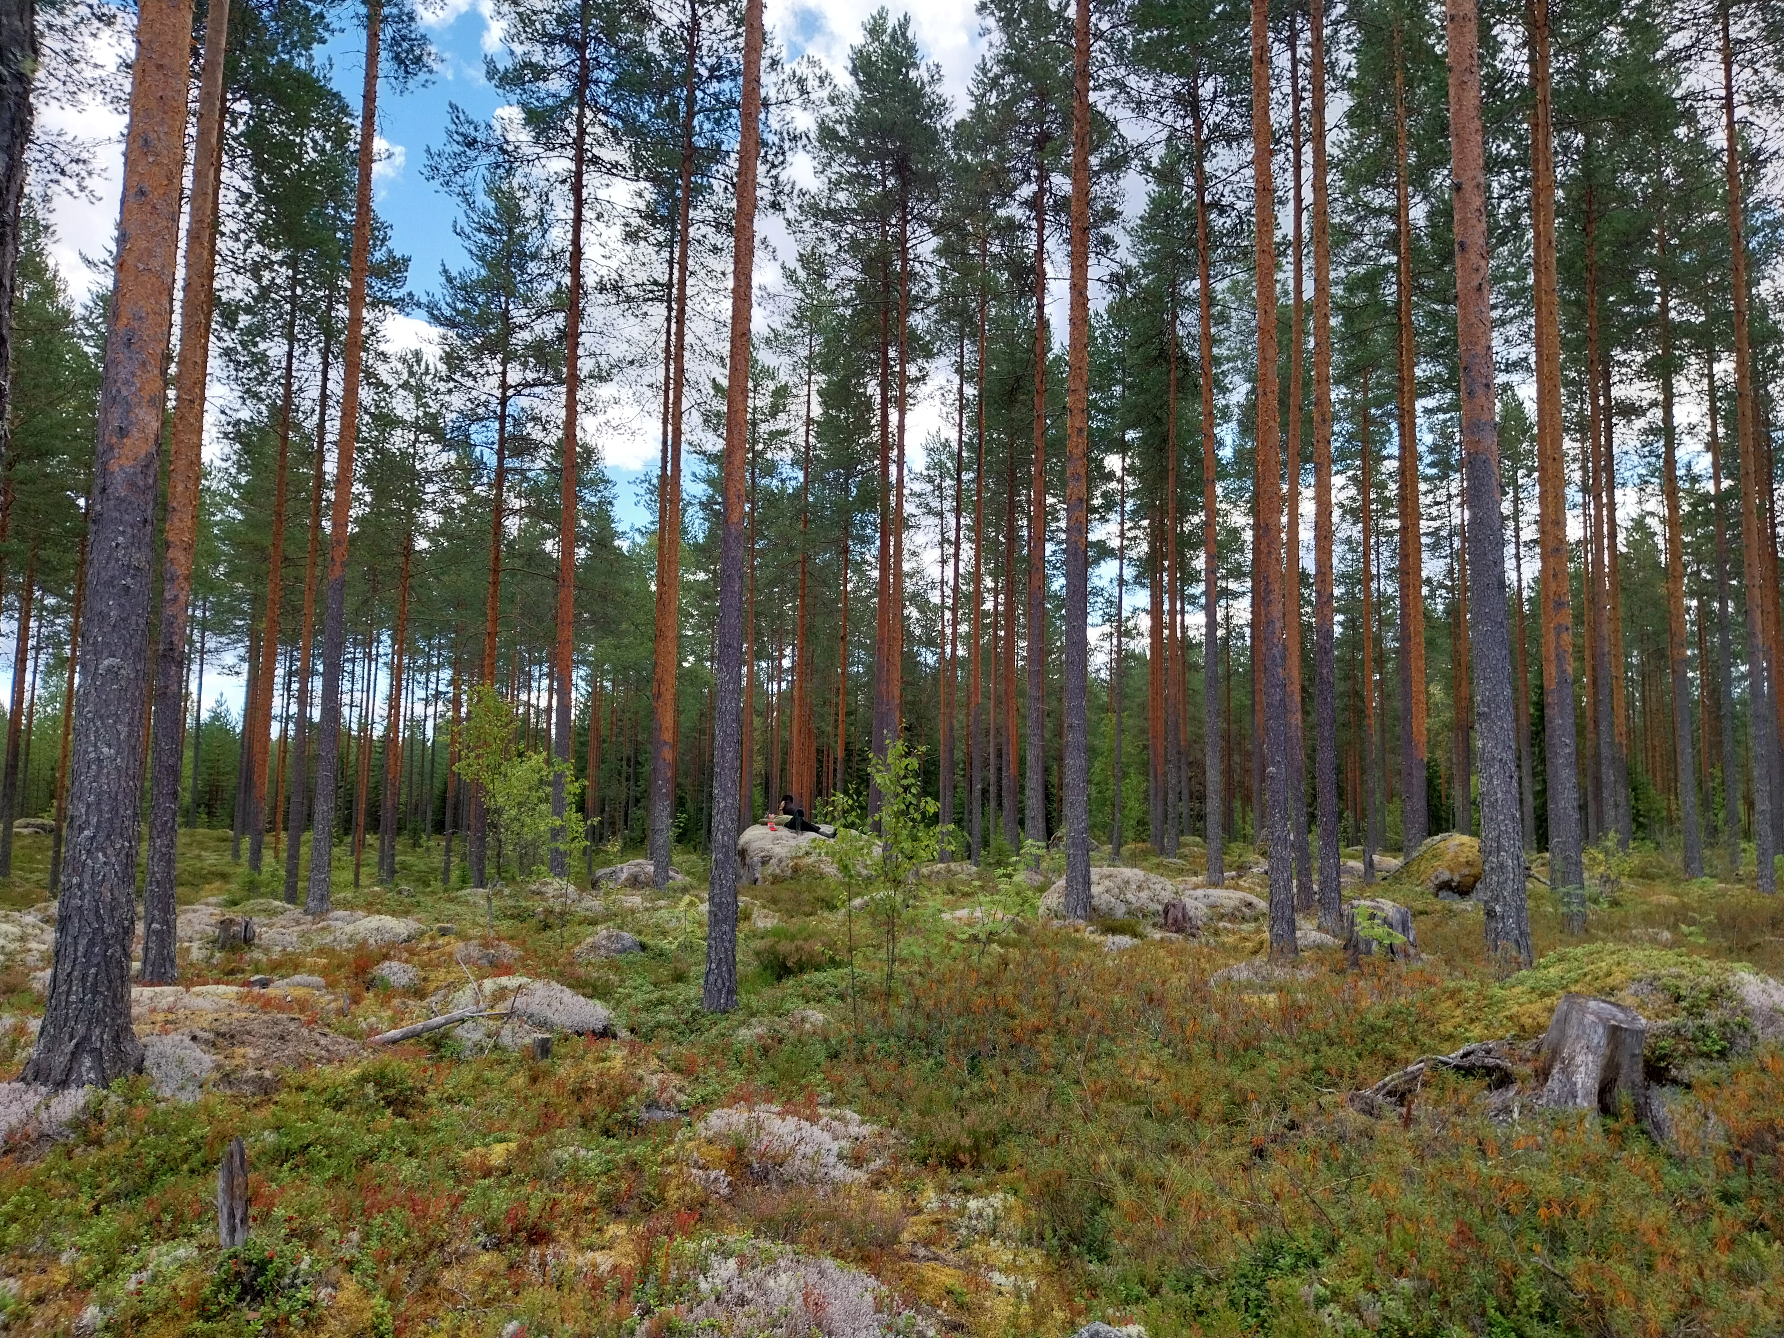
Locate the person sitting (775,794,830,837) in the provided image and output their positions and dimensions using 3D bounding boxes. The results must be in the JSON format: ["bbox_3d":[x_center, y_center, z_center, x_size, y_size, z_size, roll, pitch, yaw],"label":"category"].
[{"bbox_3d":[-1.741,2.977,27.000,1.050,0.800,0.500,-1,-6,17],"label":"person sitting"}]

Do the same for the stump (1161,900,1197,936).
[{"bbox_3d":[3.484,3.018,16.300,0.380,0.420,0.360,0,-6,12],"label":"stump"}]

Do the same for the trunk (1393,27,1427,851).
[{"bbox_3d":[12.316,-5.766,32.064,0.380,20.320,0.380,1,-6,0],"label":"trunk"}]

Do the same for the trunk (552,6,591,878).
[{"bbox_3d":[-6.913,-5.243,29.003,0.320,19.299,0.320,0,-6,0],"label":"trunk"}]

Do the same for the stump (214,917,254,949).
[{"bbox_3d":[-6.964,2.792,14.200,0.420,0.340,0.380,4,-7,-25],"label":"stump"}]

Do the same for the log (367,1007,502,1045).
[{"bbox_3d":[-3.043,2.377,8.950,0.901,0.100,0.100,-5,-1,-42],"label":"log"}]

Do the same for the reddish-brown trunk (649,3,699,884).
[{"bbox_3d":[-4.419,-5.009,27.792,0.330,18.684,0.330,1,-6,0],"label":"reddish-brown trunk"}]

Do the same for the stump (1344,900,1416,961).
[{"bbox_3d":[4.703,2.502,12.900,0.680,0.560,0.630,-1,-6,20],"label":"stump"}]

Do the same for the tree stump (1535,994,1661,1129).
[{"bbox_3d":[3.121,1.721,5.900,0.510,0.550,0.480,-2,-7,27],"label":"tree stump"}]

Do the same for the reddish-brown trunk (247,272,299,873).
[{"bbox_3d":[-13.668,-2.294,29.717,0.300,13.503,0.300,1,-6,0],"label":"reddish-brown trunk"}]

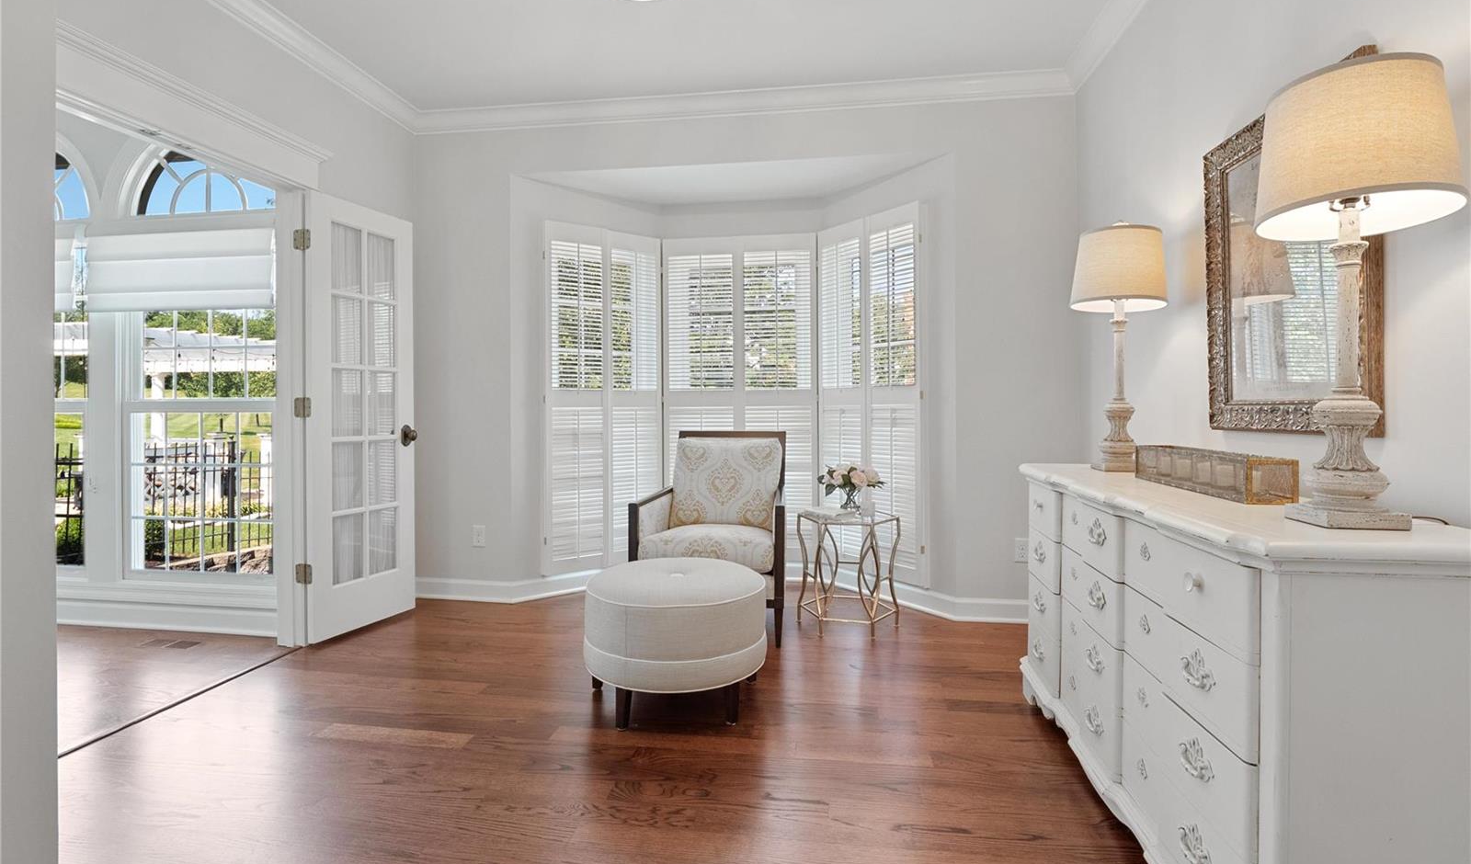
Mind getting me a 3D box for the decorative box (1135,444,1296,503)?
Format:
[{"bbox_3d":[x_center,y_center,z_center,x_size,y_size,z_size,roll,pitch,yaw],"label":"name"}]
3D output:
[{"bbox_3d":[1.306,0.108,1.807,0.127,0.103,0.553,0,2,8],"label":"decorative box"}]

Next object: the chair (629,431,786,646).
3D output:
[{"bbox_3d":[-0.077,0.481,3.349,0.717,0.926,0.825,0,2,8],"label":"chair"}]

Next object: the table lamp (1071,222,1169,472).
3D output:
[{"bbox_3d":[1.361,-0.305,2.326,0.302,0.884,0.302,0,2,8],"label":"table lamp"}]

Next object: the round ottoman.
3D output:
[{"bbox_3d":[-0.219,0.737,2.444,0.673,0.490,0.673,0,2,0],"label":"round ottoman"}]

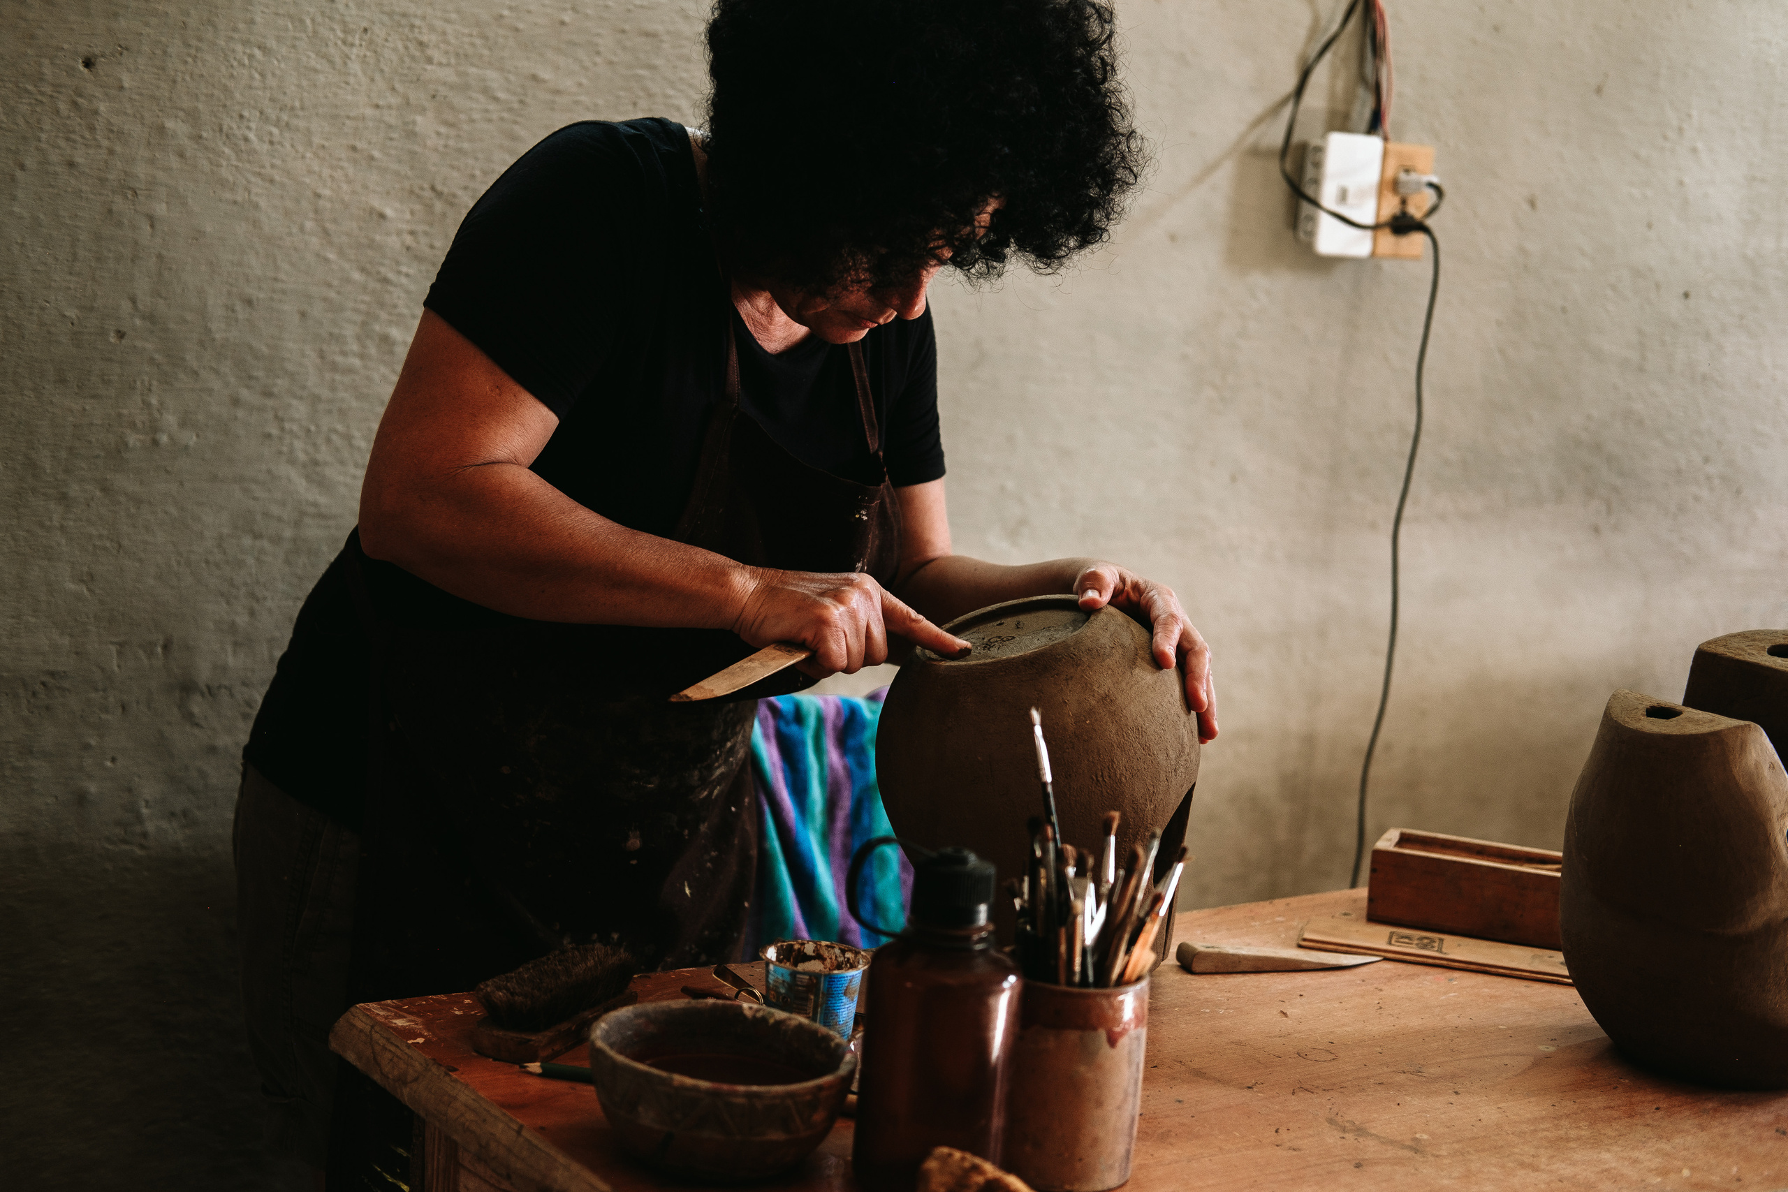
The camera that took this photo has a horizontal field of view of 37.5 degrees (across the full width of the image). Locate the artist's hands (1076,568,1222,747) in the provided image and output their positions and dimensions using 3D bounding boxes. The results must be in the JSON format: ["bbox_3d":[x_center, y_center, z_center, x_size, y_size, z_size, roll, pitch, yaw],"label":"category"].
[{"bbox_3d":[0.163,0.036,1.700,0.095,0.115,0.110,-2,11,-37],"label":"artist's hands"}]

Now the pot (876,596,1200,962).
[{"bbox_3d":[0.095,0.128,1.685,0.210,0.224,0.210,-11,13,3],"label":"pot"}]

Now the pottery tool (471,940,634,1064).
[{"bbox_3d":[-0.190,0.225,1.493,0.048,0.040,0.118,8,10,21],"label":"pottery tool"}]

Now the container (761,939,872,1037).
[{"bbox_3d":[-0.047,0.229,1.490,0.064,0.056,0.064,5,9,0],"label":"container"}]

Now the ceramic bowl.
[{"bbox_3d":[-0.088,0.252,1.315,0.132,0.059,0.132,4,9,-1],"label":"ceramic bowl"}]

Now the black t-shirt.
[{"bbox_3d":[-0.212,-0.080,1.860,0.320,0.550,0.460,33,24,34],"label":"black t-shirt"}]

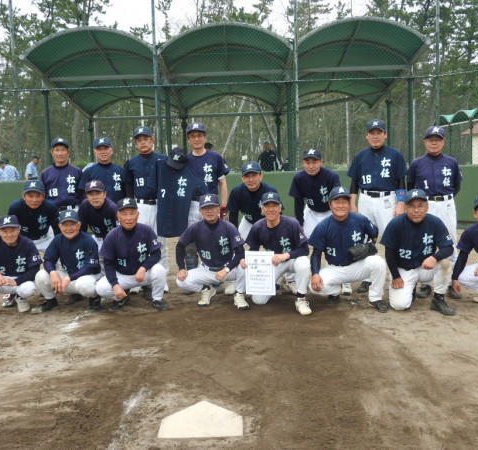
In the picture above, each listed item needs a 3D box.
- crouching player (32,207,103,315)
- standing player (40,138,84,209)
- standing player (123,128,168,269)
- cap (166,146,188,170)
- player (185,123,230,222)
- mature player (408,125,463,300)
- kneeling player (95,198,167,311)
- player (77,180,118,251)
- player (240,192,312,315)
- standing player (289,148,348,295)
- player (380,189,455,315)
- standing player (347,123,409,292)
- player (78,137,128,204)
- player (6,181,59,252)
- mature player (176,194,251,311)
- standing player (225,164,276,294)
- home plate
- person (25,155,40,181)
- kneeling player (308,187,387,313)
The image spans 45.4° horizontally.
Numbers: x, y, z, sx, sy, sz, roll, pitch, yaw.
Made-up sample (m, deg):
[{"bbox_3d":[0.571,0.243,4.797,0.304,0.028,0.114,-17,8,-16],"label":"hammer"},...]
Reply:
[{"bbox_3d":[-1.629,0.321,5.539,0.640,0.953,0.660,-3,7,-10],"label":"crouching player"},{"bbox_3d":[-1.925,-0.127,6.321,0.550,1.679,0.360,-3,7,-10],"label":"standing player"},{"bbox_3d":[-0.962,-0.175,6.082,0.571,1.773,0.374,-2,6,-5],"label":"standing player"},{"bbox_3d":[-0.614,-0.664,5.710,0.190,0.150,0.260,-1,45,4],"label":"cap"},{"bbox_3d":[-0.407,-0.181,6.062,0.591,1.763,0.374,-1,6,-1],"label":"player"},{"bbox_3d":[1.928,-0.138,5.598,0.561,1.665,0.374,0,6,12],"label":"mature player"},{"bbox_3d":[-1.017,0.261,5.524,0.660,1.042,0.680,-2,7,-6],"label":"kneeling player"},{"bbox_3d":[-1.413,0.152,5.802,0.550,1.216,0.680,-3,7,-8],"label":"player"},{"bbox_3d":[0.343,0.220,5.394,0.650,1.074,0.847,-1,6,0],"label":"player"},{"bbox_3d":[0.804,-0.030,5.788,0.600,1.454,0.580,-1,7,5],"label":"standing player"},{"bbox_3d":[1.585,0.209,5.164,0.700,1.080,0.740,0,7,10],"label":"player"},{"bbox_3d":[1.414,-0.196,5.841,0.630,1.736,0.360,-1,7,8],"label":"standing player"},{"bbox_3d":[-1.444,-0.107,6.107,0.532,1.655,0.355,-2,6,-7],"label":"player"},{"bbox_3d":[-2.031,0.160,5.739,0.571,1.231,0.690,-2,6,-8],"label":"player"},{"bbox_3d":[-0.260,0.224,5.492,0.660,1.074,0.690,-1,6,3],"label":"mature player"},{"bbox_3d":[0.148,0.042,5.845,0.600,1.336,0.700,-2,7,1],"label":"standing player"},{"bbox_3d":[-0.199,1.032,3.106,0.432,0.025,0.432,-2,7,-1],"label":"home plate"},{"bbox_3d":[-5.861,-1.119,16.211,0.355,1.704,0.492,1,7,19],"label":"person"},{"bbox_3d":[0.974,0.198,5.282,0.720,1.109,0.700,-1,7,3],"label":"kneeling player"}]

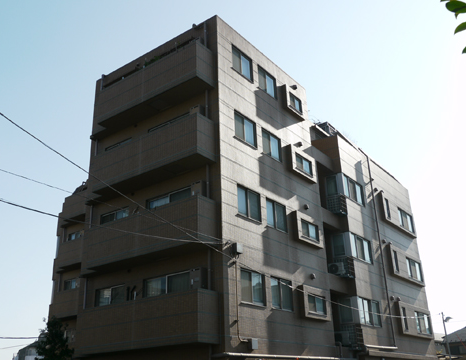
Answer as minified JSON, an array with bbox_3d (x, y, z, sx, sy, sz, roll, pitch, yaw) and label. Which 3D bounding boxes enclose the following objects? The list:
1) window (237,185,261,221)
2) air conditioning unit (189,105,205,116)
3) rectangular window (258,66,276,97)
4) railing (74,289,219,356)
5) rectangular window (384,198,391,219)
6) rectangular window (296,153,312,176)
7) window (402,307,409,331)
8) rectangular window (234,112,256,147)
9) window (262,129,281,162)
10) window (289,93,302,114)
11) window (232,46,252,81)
[{"bbox_3d":[0.530,0.813,18.293,0.120,1.062,1.363,-18,-27,33],"label":"window"},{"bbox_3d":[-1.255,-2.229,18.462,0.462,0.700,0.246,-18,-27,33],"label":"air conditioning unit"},{"bbox_3d":[1.392,-4.024,21.805,0.120,1.062,1.331,-18,-27,33],"label":"rectangular window"},{"bbox_3d":[-2.896,4.660,16.753,5.568,1.489,0.951,-18,-27,33],"label":"railing"},{"bbox_3d":[8.275,1.537,28.298,0.120,1.061,0.361,-18,-27,33],"label":"rectangular window"},{"bbox_3d":[2.964,-0.630,22.205,0.120,0.706,1.344,-18,-27,33],"label":"rectangular window"},{"bbox_3d":[8.472,6.875,26.089,0.120,1.061,0.361,-18,-27,33],"label":"window"},{"bbox_3d":[0.432,-1.855,19.397,0.120,1.062,1.363,-18,-27,33],"label":"rectangular window"},{"bbox_3d":[1.490,-1.355,20.701,0.120,1.062,1.331,-18,-27,33],"label":"window"},{"bbox_3d":[2.724,-3.372,23.137,0.120,0.695,0.990,-18,-27,33],"label":"window"},{"bbox_3d":[0.334,-4.524,20.502,0.120,1.062,1.363,-18,-27,33],"label":"window"}]

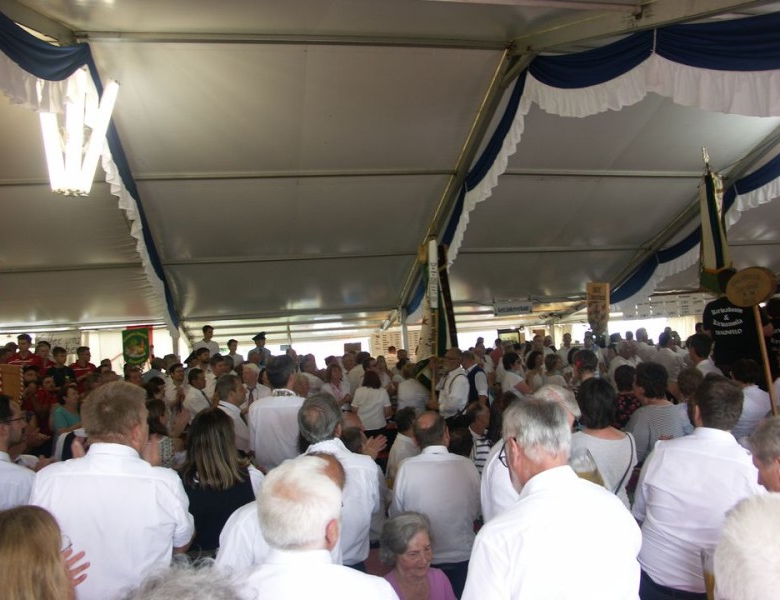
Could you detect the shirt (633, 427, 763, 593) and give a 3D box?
[{"bbox_3d":[1.282,0.864,2.680,0.520,0.640,0.310,-5,-5,8],"label":"shirt"}]

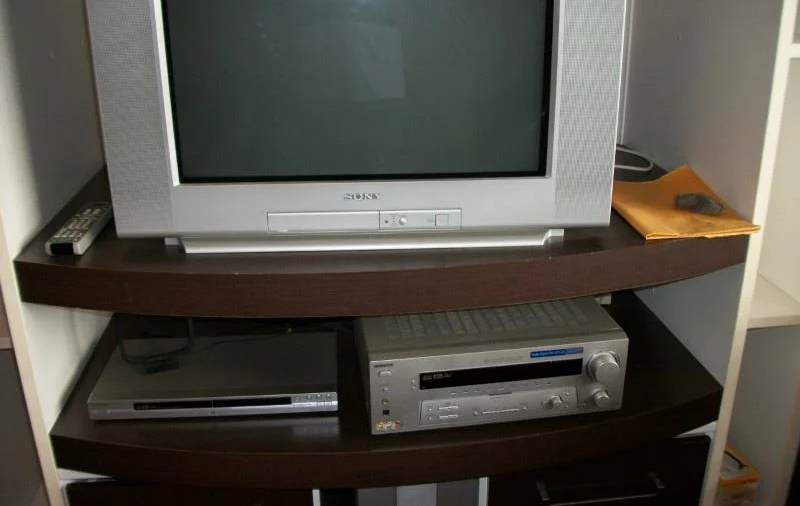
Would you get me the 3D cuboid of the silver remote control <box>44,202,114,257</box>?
[{"bbox_3d":[-0.524,-0.043,1.226,0.049,0.023,0.193,-2,22,-4],"label":"silver remote control"}]

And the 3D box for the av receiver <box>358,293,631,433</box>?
[{"bbox_3d":[0.147,0.178,1.346,0.430,0.148,0.305,-4,22,-8],"label":"av receiver"}]

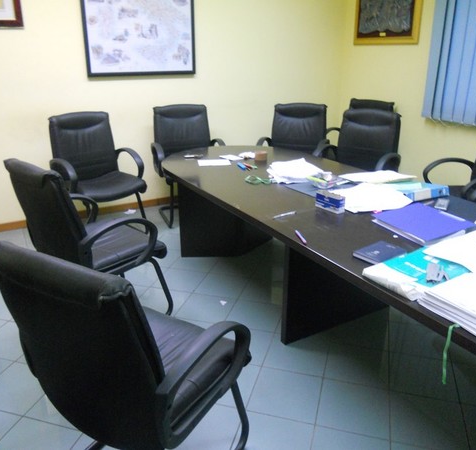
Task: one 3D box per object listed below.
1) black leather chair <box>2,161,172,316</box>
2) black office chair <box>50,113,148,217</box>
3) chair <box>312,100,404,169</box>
[{"bbox_3d":[-0.784,0.101,2.529,0.624,0.966,0.582,-20,28,-41],"label":"black leather chair"},{"bbox_3d":[-1.139,-0.400,3.837,0.582,0.966,0.624,-17,27,-37],"label":"black office chair"},{"bbox_3d":[0.988,-0.430,3.868,0.582,0.966,0.624,11,24,28],"label":"chair"}]

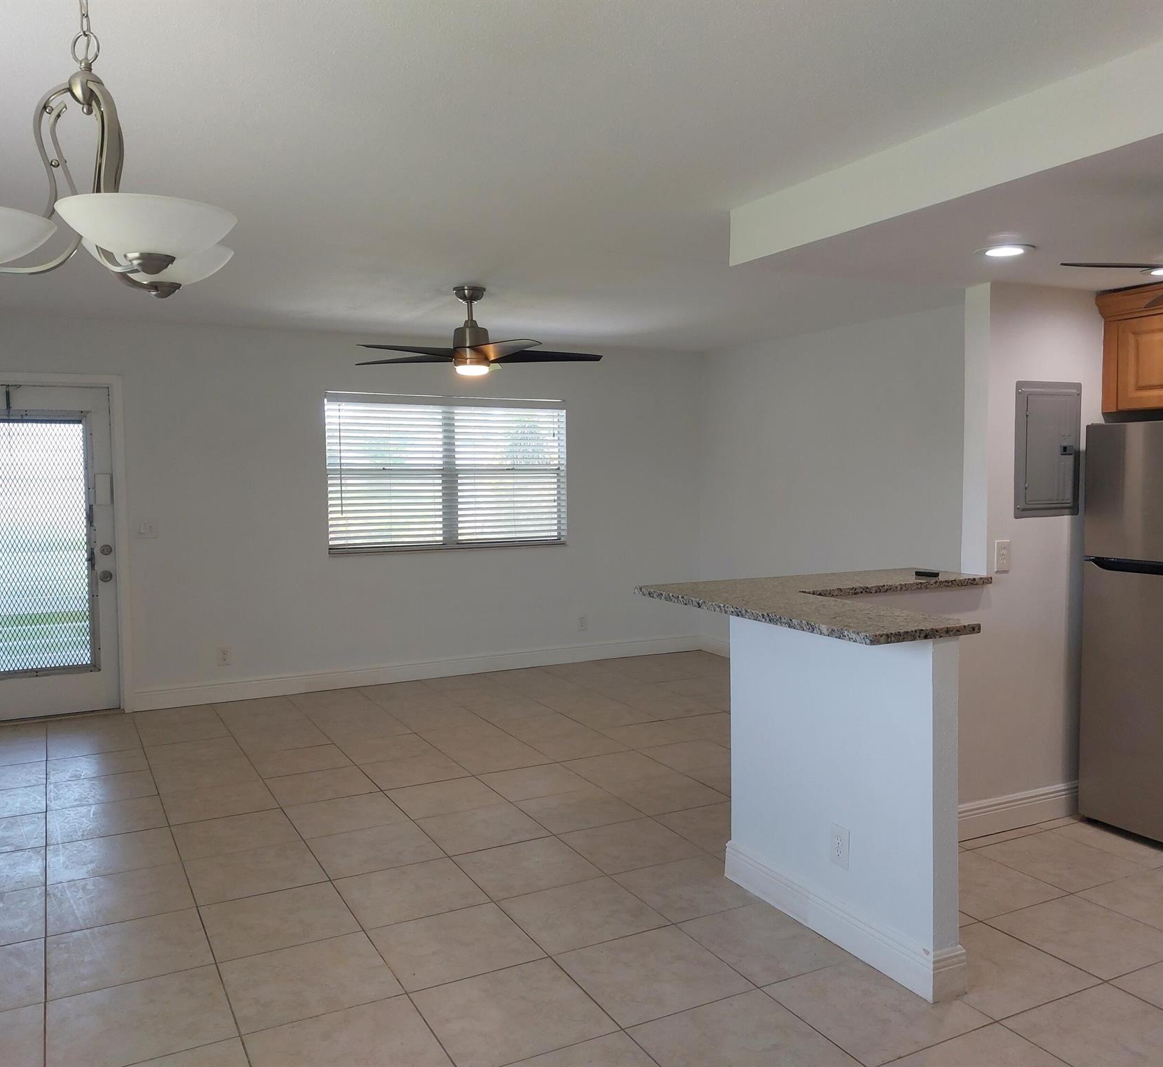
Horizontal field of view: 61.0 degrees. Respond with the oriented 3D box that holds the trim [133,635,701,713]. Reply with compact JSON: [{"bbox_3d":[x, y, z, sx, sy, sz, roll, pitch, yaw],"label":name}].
[{"bbox_3d":[-0.909,0.997,7.281,4.362,0.121,0.020,-2,4,-28],"label":"trim"}]

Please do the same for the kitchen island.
[{"bbox_3d":[1.121,0.749,3.532,1.442,1.076,1.242,-2,4,-28],"label":"kitchen island"}]

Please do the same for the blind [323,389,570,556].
[{"bbox_3d":[-0.931,-0.447,7.186,1.827,1.095,0.060,-2,4,-28],"label":"blind"}]

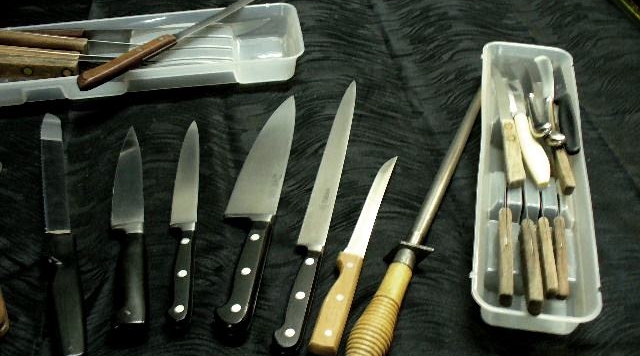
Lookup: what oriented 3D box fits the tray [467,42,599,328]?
[{"bbox_3d":[0.201,-0.005,0.663,0.101,0.045,0.355,8,48,7],"label":"tray"}]

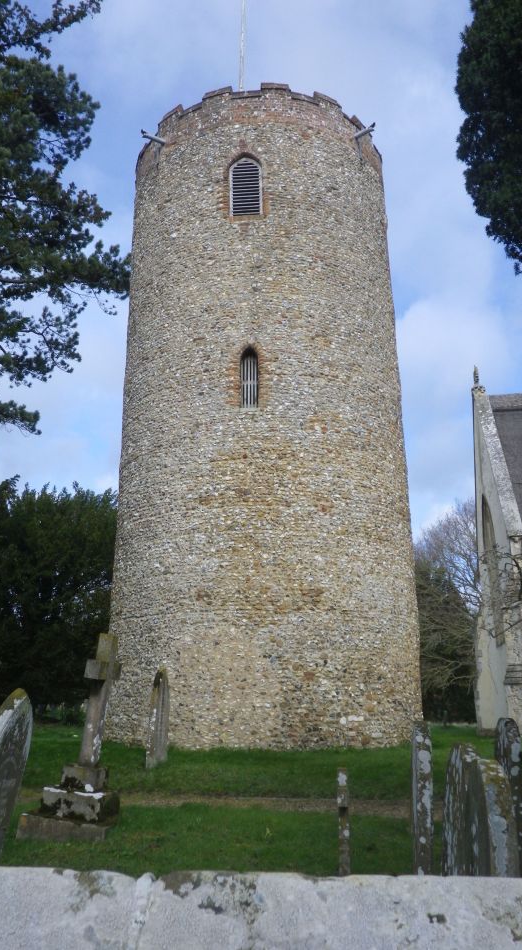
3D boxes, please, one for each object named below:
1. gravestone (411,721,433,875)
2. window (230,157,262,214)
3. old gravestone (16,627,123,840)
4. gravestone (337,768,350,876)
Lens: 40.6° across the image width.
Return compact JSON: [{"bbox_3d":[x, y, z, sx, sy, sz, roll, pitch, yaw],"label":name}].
[{"bbox_3d":[1.016,2.098,4.439,0.090,1.034,0.580,-3,-16,8],"label":"gravestone"},{"bbox_3d":[-0.315,-6.269,15.301,0.700,1.534,0.220,-2,-16,5],"label":"window"},{"bbox_3d":[-1.510,2.247,6.245,0.700,1.660,0.640,3,-15,9],"label":"old gravestone"},{"bbox_3d":[0.540,2.295,4.566,0.070,0.734,0.420,-3,-16,8],"label":"gravestone"}]

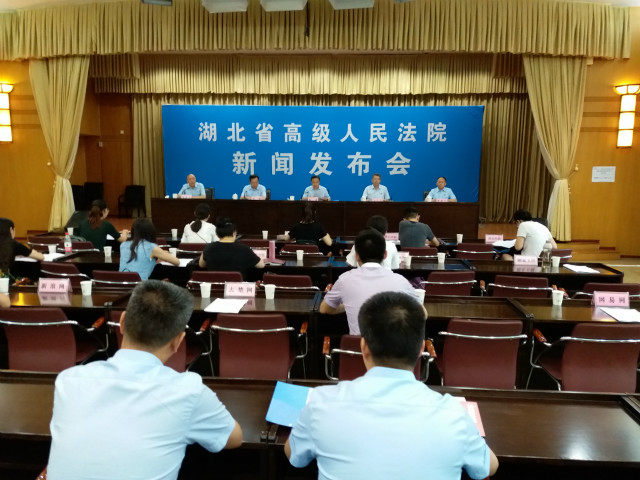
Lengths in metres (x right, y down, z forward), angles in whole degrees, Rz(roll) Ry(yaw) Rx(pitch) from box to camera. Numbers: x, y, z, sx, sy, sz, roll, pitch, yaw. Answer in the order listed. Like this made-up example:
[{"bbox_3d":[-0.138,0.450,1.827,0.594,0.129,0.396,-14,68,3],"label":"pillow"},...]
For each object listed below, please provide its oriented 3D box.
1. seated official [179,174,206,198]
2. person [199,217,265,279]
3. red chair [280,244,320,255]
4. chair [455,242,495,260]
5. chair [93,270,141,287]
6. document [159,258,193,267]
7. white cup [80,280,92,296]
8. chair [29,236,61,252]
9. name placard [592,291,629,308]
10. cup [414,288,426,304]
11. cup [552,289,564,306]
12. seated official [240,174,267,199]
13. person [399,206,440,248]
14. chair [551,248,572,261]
[{"bbox_3d":[-2.433,-0.626,9.871,0.540,1.240,0.750,1,7,3],"label":"seated official"},{"bbox_3d":[-0.728,0.401,4.439,0.520,1.220,0.720,2,8,7],"label":"person"},{"bbox_3d":[-0.169,0.434,5.593,0.570,0.850,0.580,1,8,6],"label":"red chair"},{"bbox_3d":[1.765,0.411,5.994,0.550,0.800,0.560,2,8,12],"label":"chair"},{"bbox_3d":[-1.542,0.608,4.328,0.550,0.800,0.560,2,8,9],"label":"chair"},{"bbox_3d":[-1.296,0.203,4.697,0.240,0.008,0.320,1,8,3],"label":"document"},{"bbox_3d":[-1.573,0.327,3.485,0.075,0.087,0.075,1,8,0],"label":"white cup"},{"bbox_3d":[-3.222,0.352,6.411,0.570,0.860,0.600,1,7,3],"label":"chair"},{"bbox_3d":[1.983,0.401,3.539,0.220,0.105,0.085,1,7,3],"label":"name placard"},{"bbox_3d":[0.646,0.366,3.330,0.076,0.088,0.076,1,8,4],"label":"cup"},{"bbox_3d":[1.574,0.384,3.408,0.075,0.088,0.075,1,8,4],"label":"cup"},{"bbox_3d":[-1.318,-0.677,10.280,0.560,1.220,0.750,1,8,4],"label":"seated official"},{"bbox_3d":[1.113,0.252,5.952,0.520,1.270,0.750,2,7,11],"label":"person"},{"bbox_3d":[2.254,0.482,5.418,0.570,0.850,0.580,-2,9,-18],"label":"chair"}]

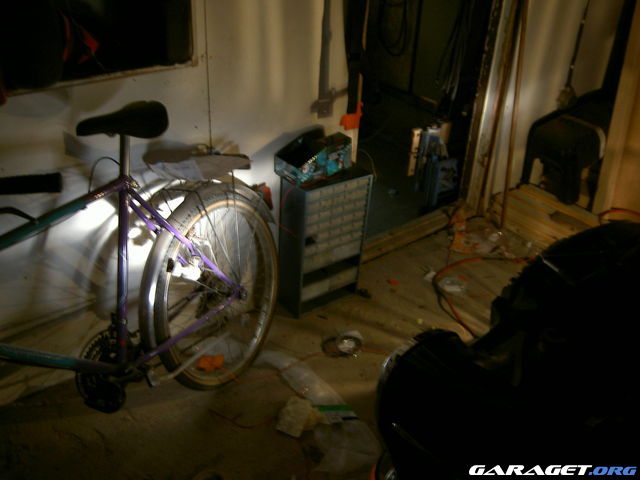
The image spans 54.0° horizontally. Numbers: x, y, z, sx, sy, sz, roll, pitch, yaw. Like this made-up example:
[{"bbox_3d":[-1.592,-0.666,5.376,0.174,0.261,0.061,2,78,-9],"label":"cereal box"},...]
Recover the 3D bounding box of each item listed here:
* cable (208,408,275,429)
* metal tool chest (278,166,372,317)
[{"bbox_3d":[-0.256,0.566,2.005,0.220,0.008,0.075,3,30,0],"label":"cable"},{"bbox_3d":[0.012,0.001,2.473,0.306,0.552,0.150,-19,36,-33],"label":"metal tool chest"}]

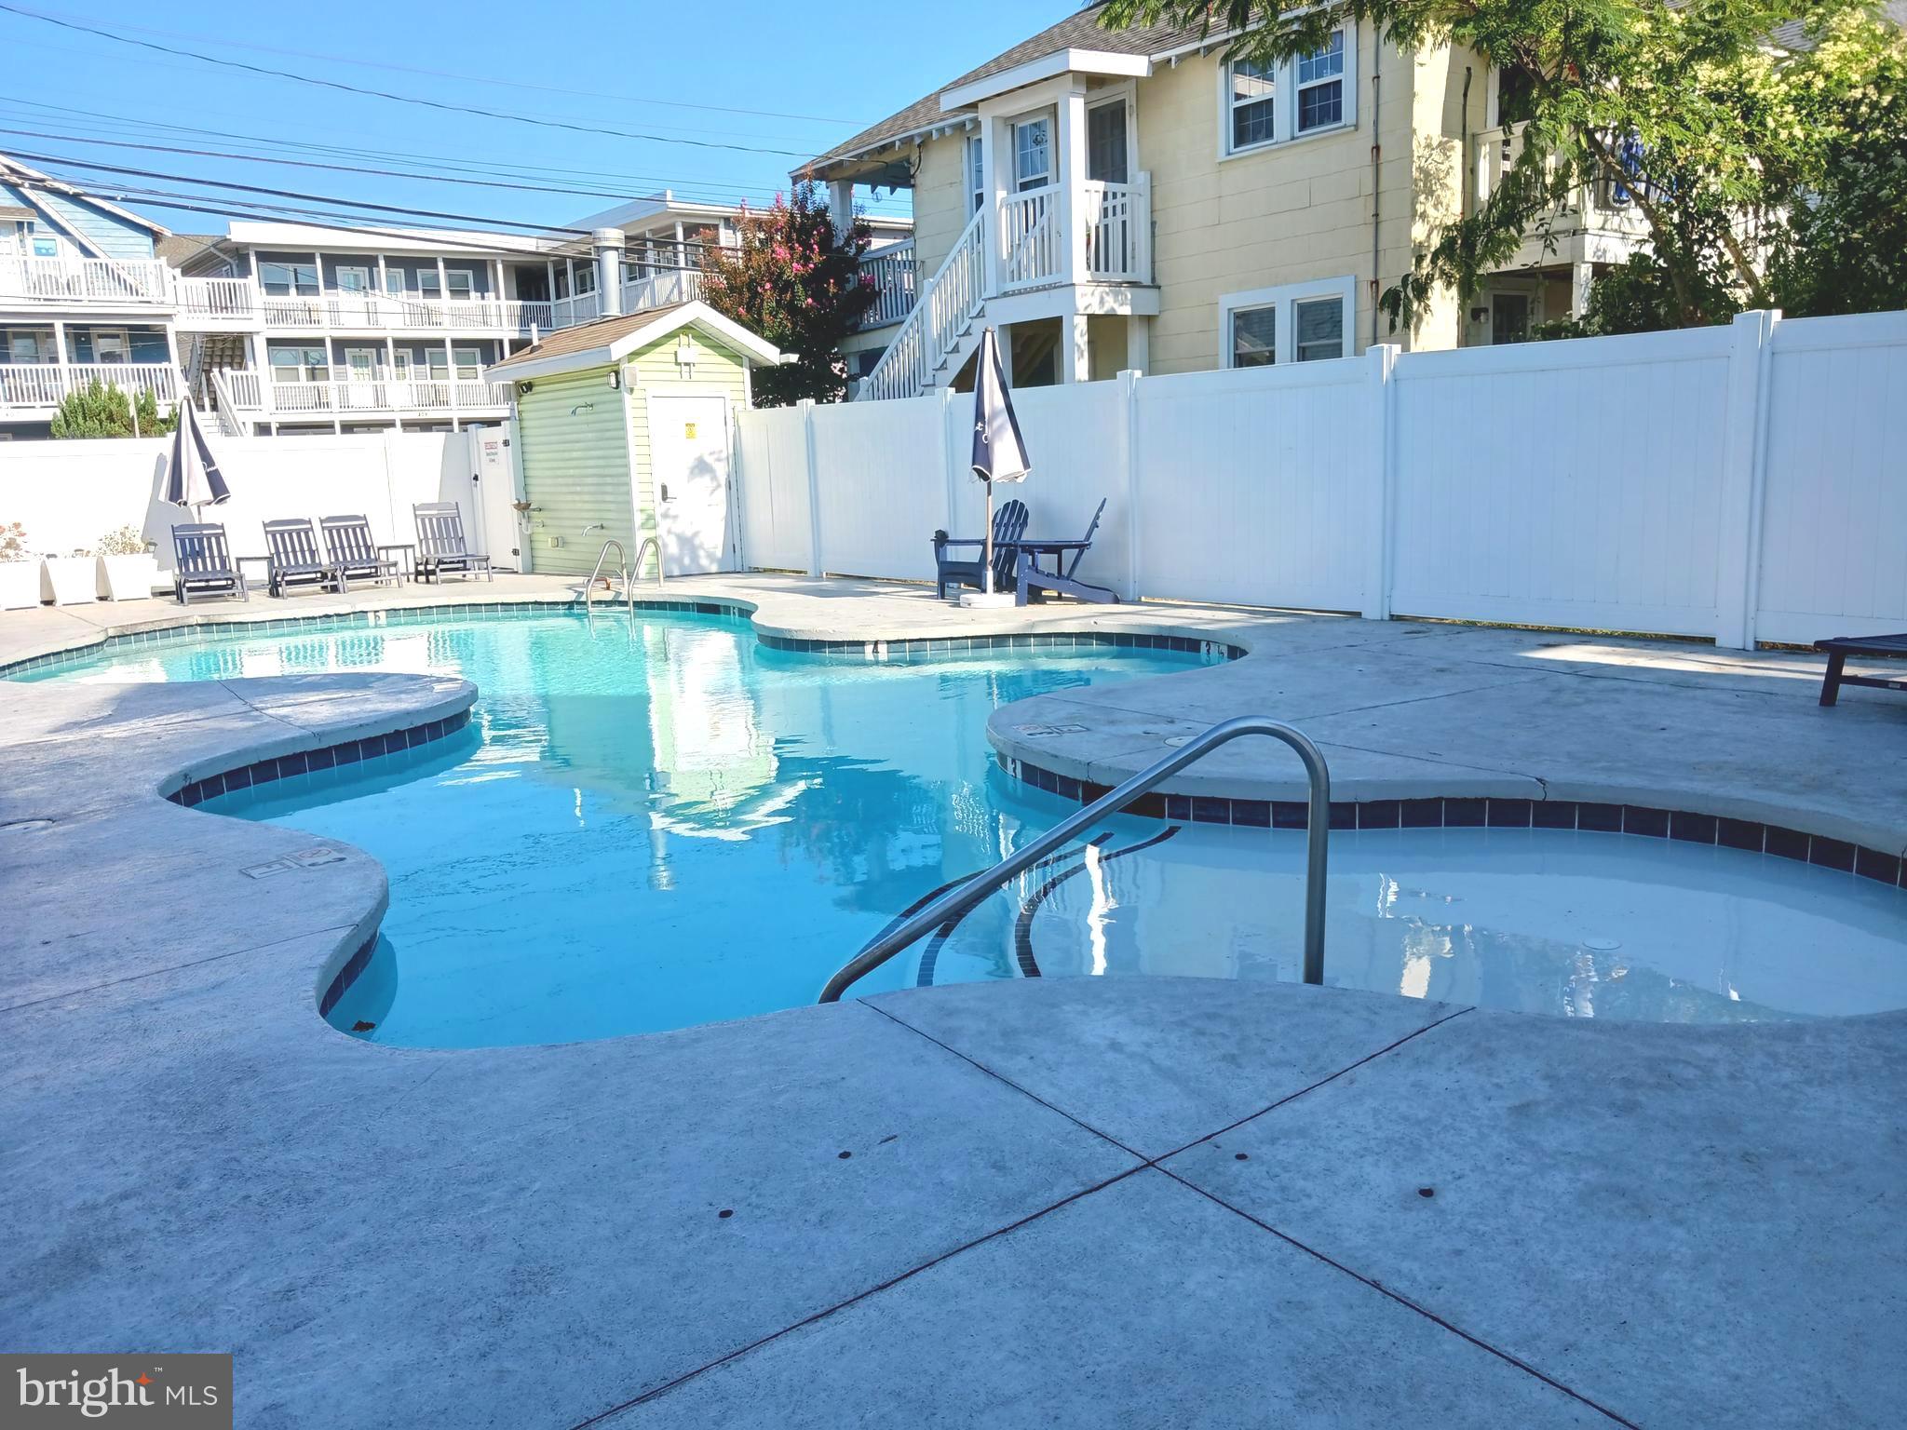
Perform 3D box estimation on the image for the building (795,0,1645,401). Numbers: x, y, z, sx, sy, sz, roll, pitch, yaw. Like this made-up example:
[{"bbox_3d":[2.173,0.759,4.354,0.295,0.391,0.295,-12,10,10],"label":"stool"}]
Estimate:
[{"bbox_3d":[4.534,-6.105,18.918,7.600,7.700,12.200,-10,12,-37],"label":"building"}]

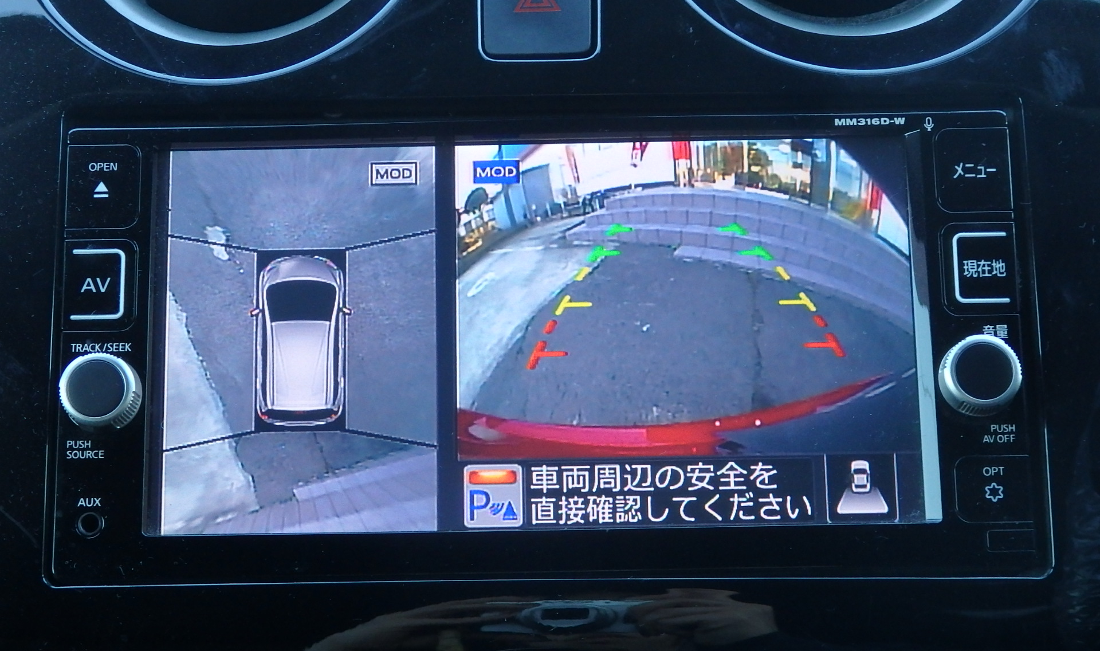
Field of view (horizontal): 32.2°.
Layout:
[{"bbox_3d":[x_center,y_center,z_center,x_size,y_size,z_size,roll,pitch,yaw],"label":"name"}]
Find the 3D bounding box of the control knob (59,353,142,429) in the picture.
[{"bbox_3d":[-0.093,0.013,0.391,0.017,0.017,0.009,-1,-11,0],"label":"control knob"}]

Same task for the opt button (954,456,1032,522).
[{"bbox_3d":[0.091,0.034,0.392,0.016,0.014,0.005,-1,-11,0],"label":"opt button"}]

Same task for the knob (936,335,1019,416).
[{"bbox_3d":[0.088,0.010,0.389,0.016,0.016,0.007,-1,-11,1],"label":"knob"}]

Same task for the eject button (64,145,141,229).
[{"bbox_3d":[-0.095,-0.030,0.406,0.016,0.019,0.005,-1,-11,0],"label":"eject button"}]

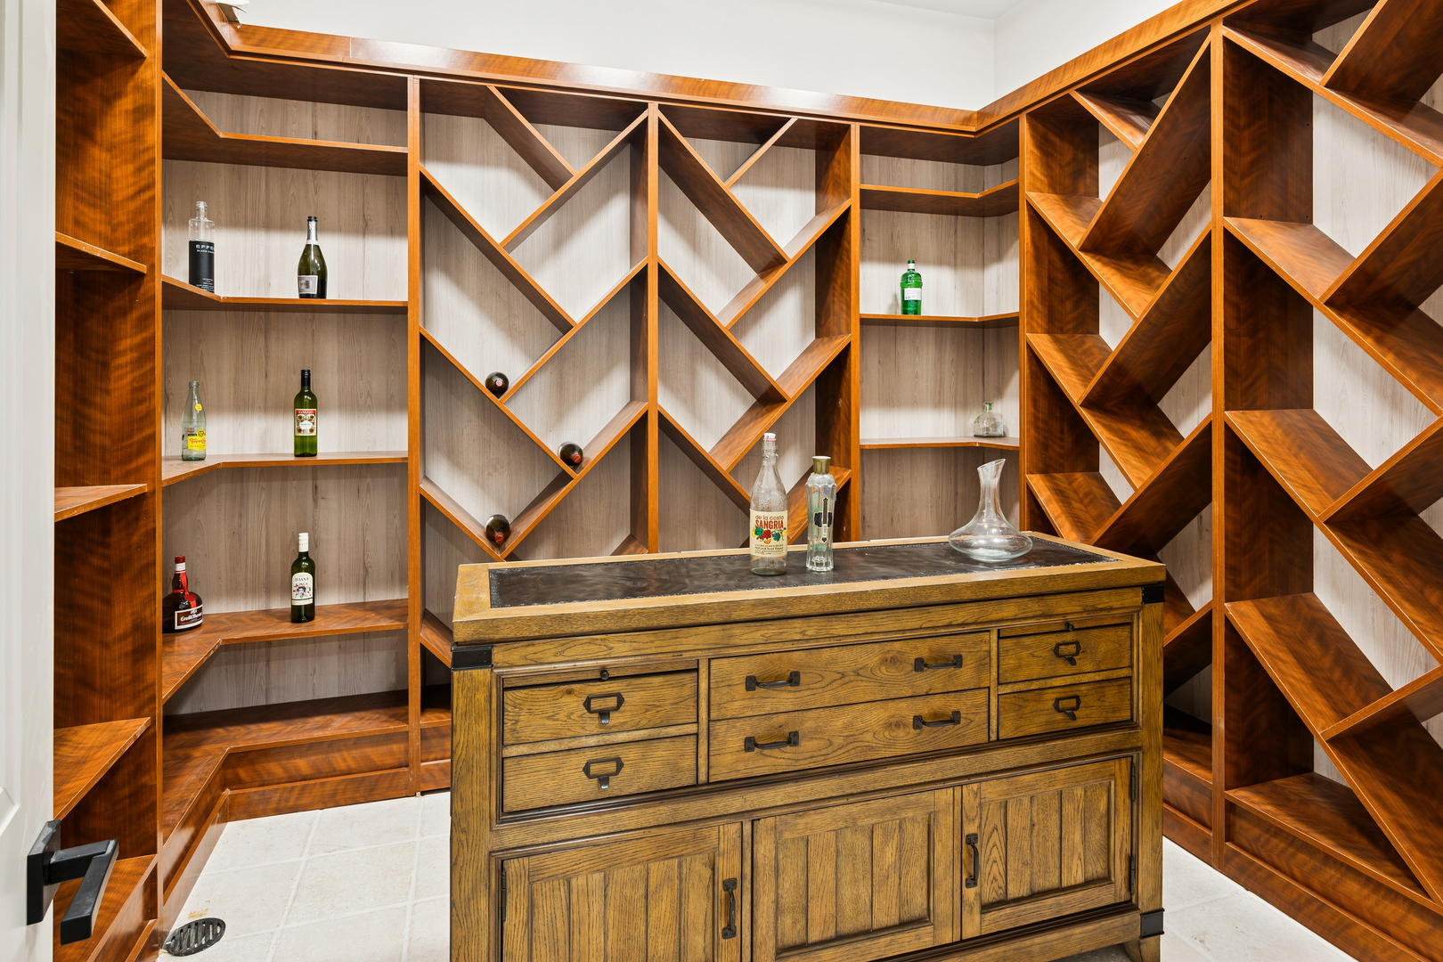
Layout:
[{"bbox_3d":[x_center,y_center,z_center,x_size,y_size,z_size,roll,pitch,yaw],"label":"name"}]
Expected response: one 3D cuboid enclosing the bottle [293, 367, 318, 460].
[{"bbox_3d":[-1.423,-0.232,2.470,0.072,0.296,0.072,-2,5,-30],"label":"bottle"}]

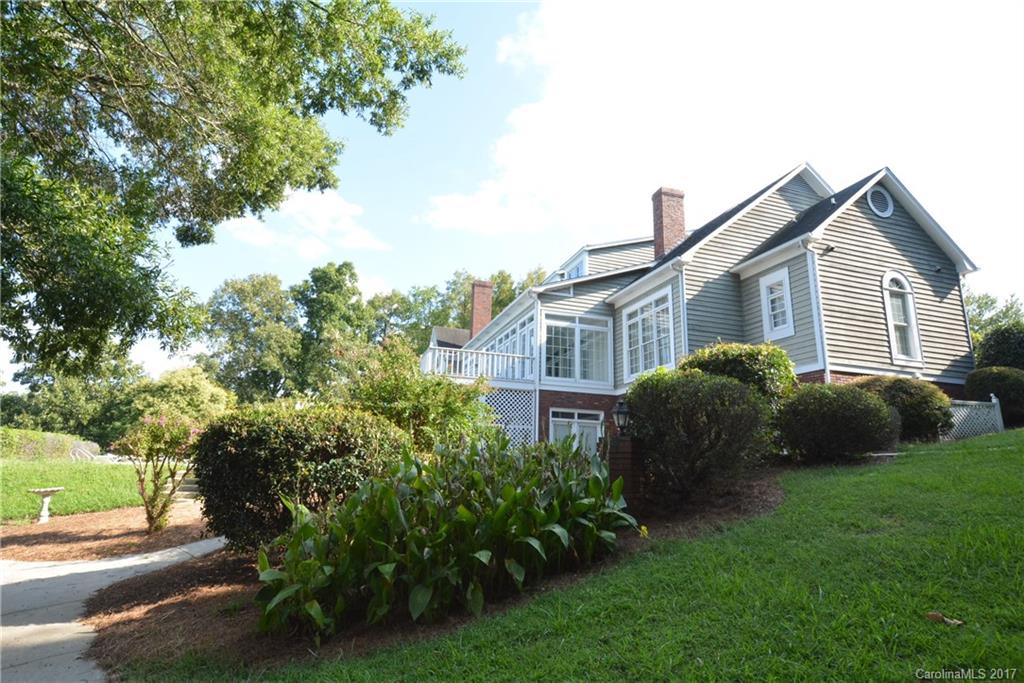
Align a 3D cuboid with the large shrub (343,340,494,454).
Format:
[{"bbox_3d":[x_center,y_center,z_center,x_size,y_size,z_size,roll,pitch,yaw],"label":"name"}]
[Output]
[{"bbox_3d":[-2.030,1.774,11.383,3.220,3.855,2.900,4,-13,-9],"label":"large shrub"}]

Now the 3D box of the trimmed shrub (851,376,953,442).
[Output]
[{"bbox_3d":[6.770,1.200,9.058,1.423,1.152,1.500,-8,-16,36],"label":"trimmed shrub"}]

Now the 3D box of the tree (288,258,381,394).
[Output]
[{"bbox_3d":[-12.523,1.789,37.623,5.625,16.056,6.500,6,-14,-18],"label":"tree"}]

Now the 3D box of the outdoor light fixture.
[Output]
[{"bbox_3d":[1.356,0.947,6.352,0.210,0.406,0.210,-1,-14,12],"label":"outdoor light fixture"}]

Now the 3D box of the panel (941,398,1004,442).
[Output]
[{"bbox_3d":[9.448,1.587,10.554,1.945,0.970,0.090,6,-14,-17],"label":"panel"}]

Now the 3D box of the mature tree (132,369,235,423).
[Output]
[{"bbox_3d":[-14.504,3.351,22.995,3.892,4.385,3.892,10,-16,-31],"label":"mature tree"}]

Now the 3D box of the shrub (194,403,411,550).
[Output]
[{"bbox_3d":[-3.107,2.008,7.722,3.018,2.151,2.500,7,-14,-20],"label":"shrub"}]

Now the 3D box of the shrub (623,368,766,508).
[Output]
[{"bbox_3d":[2.391,1.234,6.719,1.739,1.780,1.650,-3,-14,19],"label":"shrub"}]

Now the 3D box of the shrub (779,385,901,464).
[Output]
[{"bbox_3d":[4.793,1.216,7.635,1.500,1.145,1.450,-6,-16,31],"label":"shrub"}]

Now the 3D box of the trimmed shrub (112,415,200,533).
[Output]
[{"bbox_3d":[-6.721,2.448,9.567,1.374,2.140,1.374,10,-16,-33],"label":"trimmed shrub"}]

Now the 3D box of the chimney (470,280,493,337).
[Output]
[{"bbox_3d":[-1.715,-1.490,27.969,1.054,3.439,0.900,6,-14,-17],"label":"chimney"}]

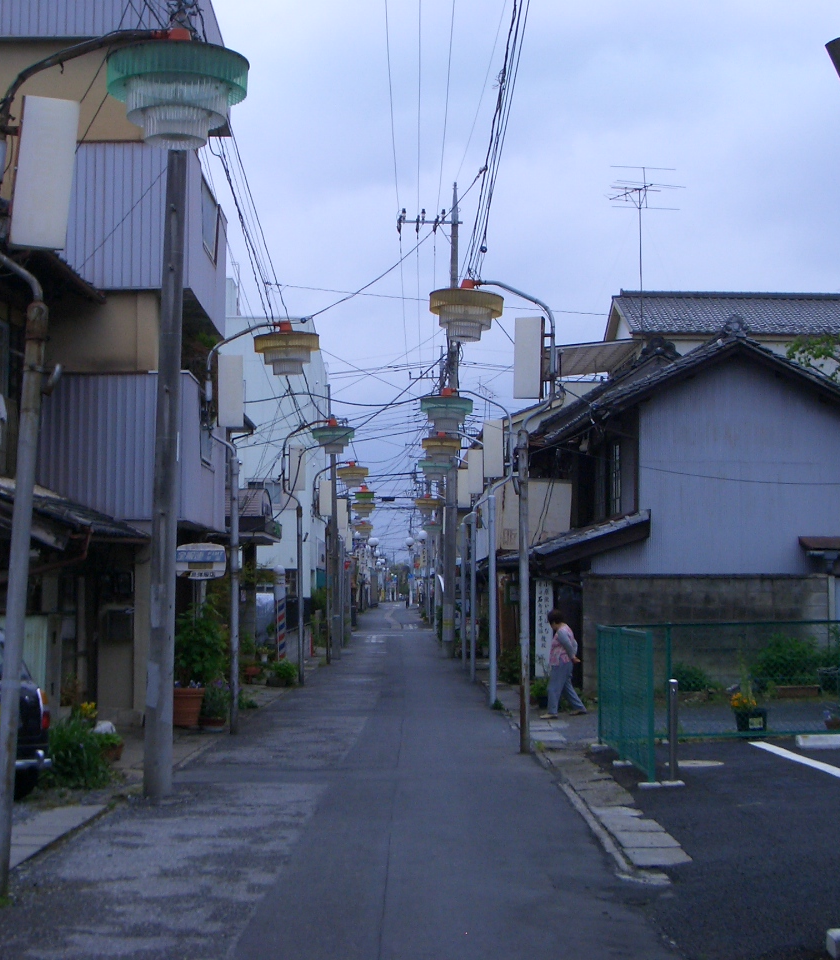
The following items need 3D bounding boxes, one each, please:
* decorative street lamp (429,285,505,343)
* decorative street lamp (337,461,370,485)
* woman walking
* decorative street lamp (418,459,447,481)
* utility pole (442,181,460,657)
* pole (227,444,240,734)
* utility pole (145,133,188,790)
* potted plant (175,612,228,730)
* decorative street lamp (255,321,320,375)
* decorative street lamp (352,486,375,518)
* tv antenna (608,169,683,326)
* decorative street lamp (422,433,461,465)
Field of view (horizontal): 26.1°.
[{"bbox_3d":[0.494,-1.759,19.032,0.783,0.626,0.783,0,-4,0],"label":"decorative street lamp"},{"bbox_3d":[-1.688,-0.139,45.864,0.783,0.626,0.783,0,-4,0],"label":"decorative street lamp"},{"bbox_3d":[1.893,2.415,23.895,0.580,1.410,0.460,0,-4,-7],"label":"woman walking"},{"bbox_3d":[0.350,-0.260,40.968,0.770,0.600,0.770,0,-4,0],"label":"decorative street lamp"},{"bbox_3d":[0.857,-1.678,49.272,0.360,12.950,0.360,0,-4,0],"label":"utility pole"},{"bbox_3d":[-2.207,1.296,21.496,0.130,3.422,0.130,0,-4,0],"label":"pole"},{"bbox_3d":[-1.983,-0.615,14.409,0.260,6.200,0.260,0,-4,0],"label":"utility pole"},{"bbox_3d":[-2.746,2.316,22.265,0.680,1.475,0.660,0,-4,0],"label":"potted plant"},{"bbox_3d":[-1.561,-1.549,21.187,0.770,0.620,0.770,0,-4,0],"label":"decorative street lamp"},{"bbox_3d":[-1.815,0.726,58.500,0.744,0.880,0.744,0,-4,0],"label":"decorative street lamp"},{"bbox_3d":[4.872,-5.047,39.500,1.500,3.550,1.600,1,-4,-20],"label":"tv antenna"},{"bbox_3d":[0.441,-0.652,36.348,0.783,0.626,0.783,0,-4,0],"label":"decorative street lamp"}]

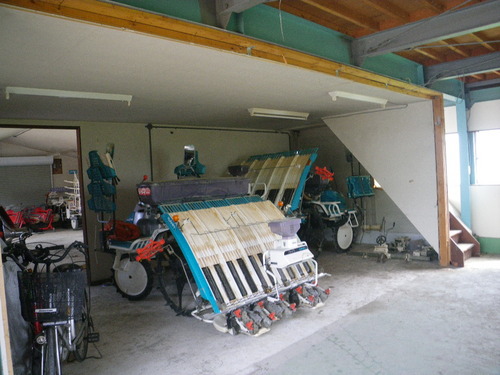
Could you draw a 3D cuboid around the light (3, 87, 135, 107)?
[{"bbox_3d":[-1.880,-0.949,4.302,1.235,0.108,0.137,-4,2,-37],"label":"light"}]

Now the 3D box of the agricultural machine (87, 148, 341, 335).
[{"bbox_3d":[-0.591,0.417,5.027,3.000,1.940,1.780,-2,2,43],"label":"agricultural machine"}]

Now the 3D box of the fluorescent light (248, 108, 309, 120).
[{"bbox_3d":[0.485,-1.136,6.355,1.235,0.108,0.137,-5,2,-41],"label":"fluorescent light"}]

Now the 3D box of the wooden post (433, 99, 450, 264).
[{"bbox_3d":[2.913,-0.088,6.137,0.108,2.549,0.108,-5,2,-41],"label":"wooden post"}]

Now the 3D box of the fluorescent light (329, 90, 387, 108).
[{"bbox_3d":[1.499,-1.174,5.497,1.235,0.108,0.137,-5,2,-41],"label":"fluorescent light"}]

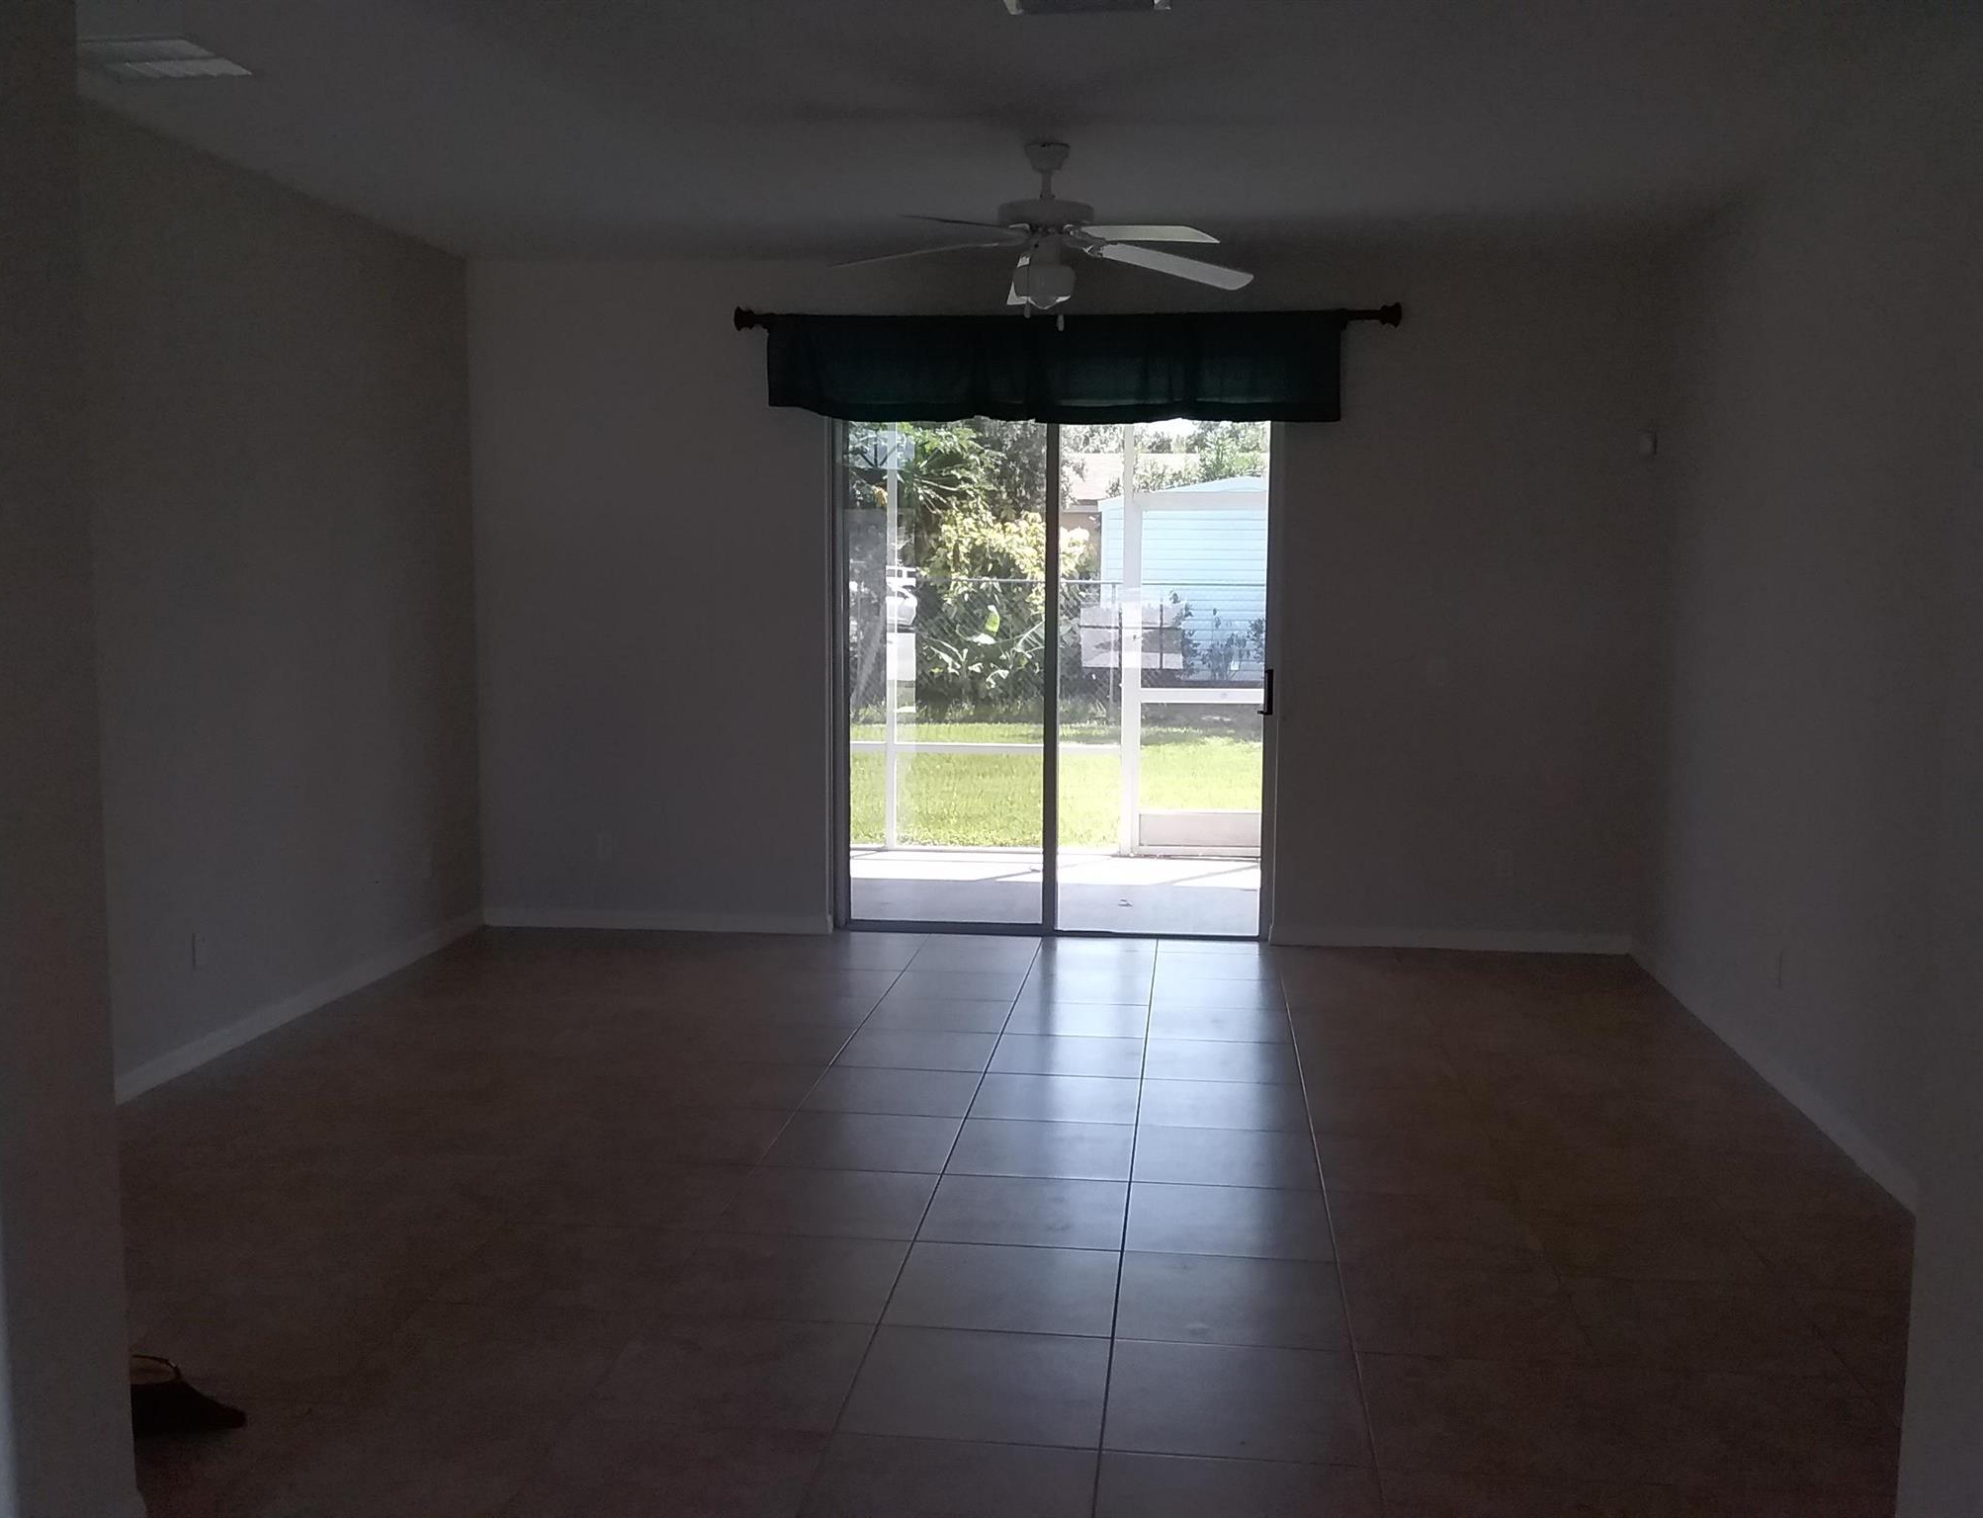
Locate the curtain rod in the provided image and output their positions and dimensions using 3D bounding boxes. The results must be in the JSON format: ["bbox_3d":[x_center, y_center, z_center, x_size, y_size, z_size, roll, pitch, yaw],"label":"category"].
[{"bbox_3d":[0.272,-1.725,7.082,2.625,0.095,0.100,1,6,7],"label":"curtain rod"}]

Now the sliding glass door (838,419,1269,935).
[{"bbox_3d":[0.253,-0.469,7.413,1.790,2.420,0.100,1,6,7],"label":"sliding glass door"}]

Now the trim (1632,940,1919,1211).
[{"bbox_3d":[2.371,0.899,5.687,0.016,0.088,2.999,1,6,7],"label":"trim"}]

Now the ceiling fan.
[{"bbox_3d":[0.159,-1.547,5.345,1.320,0.513,1.320,1,6,7],"label":"ceiling fan"}]

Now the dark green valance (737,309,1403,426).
[{"bbox_3d":[0.233,-1.530,7.118,2.285,0.430,0.110,1,6,7],"label":"dark green valance"}]

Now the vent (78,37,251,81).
[{"bbox_3d":[-2.064,-1.704,4.453,0.370,0.030,0.350,1,6,7],"label":"vent"}]

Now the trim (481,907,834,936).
[{"bbox_3d":[-1.405,0.674,7.630,1.525,0.088,0.017,1,6,7],"label":"trim"}]

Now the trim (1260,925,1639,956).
[{"bbox_3d":[1.837,0.727,7.254,1.412,0.088,0.017,1,6,7],"label":"trim"}]

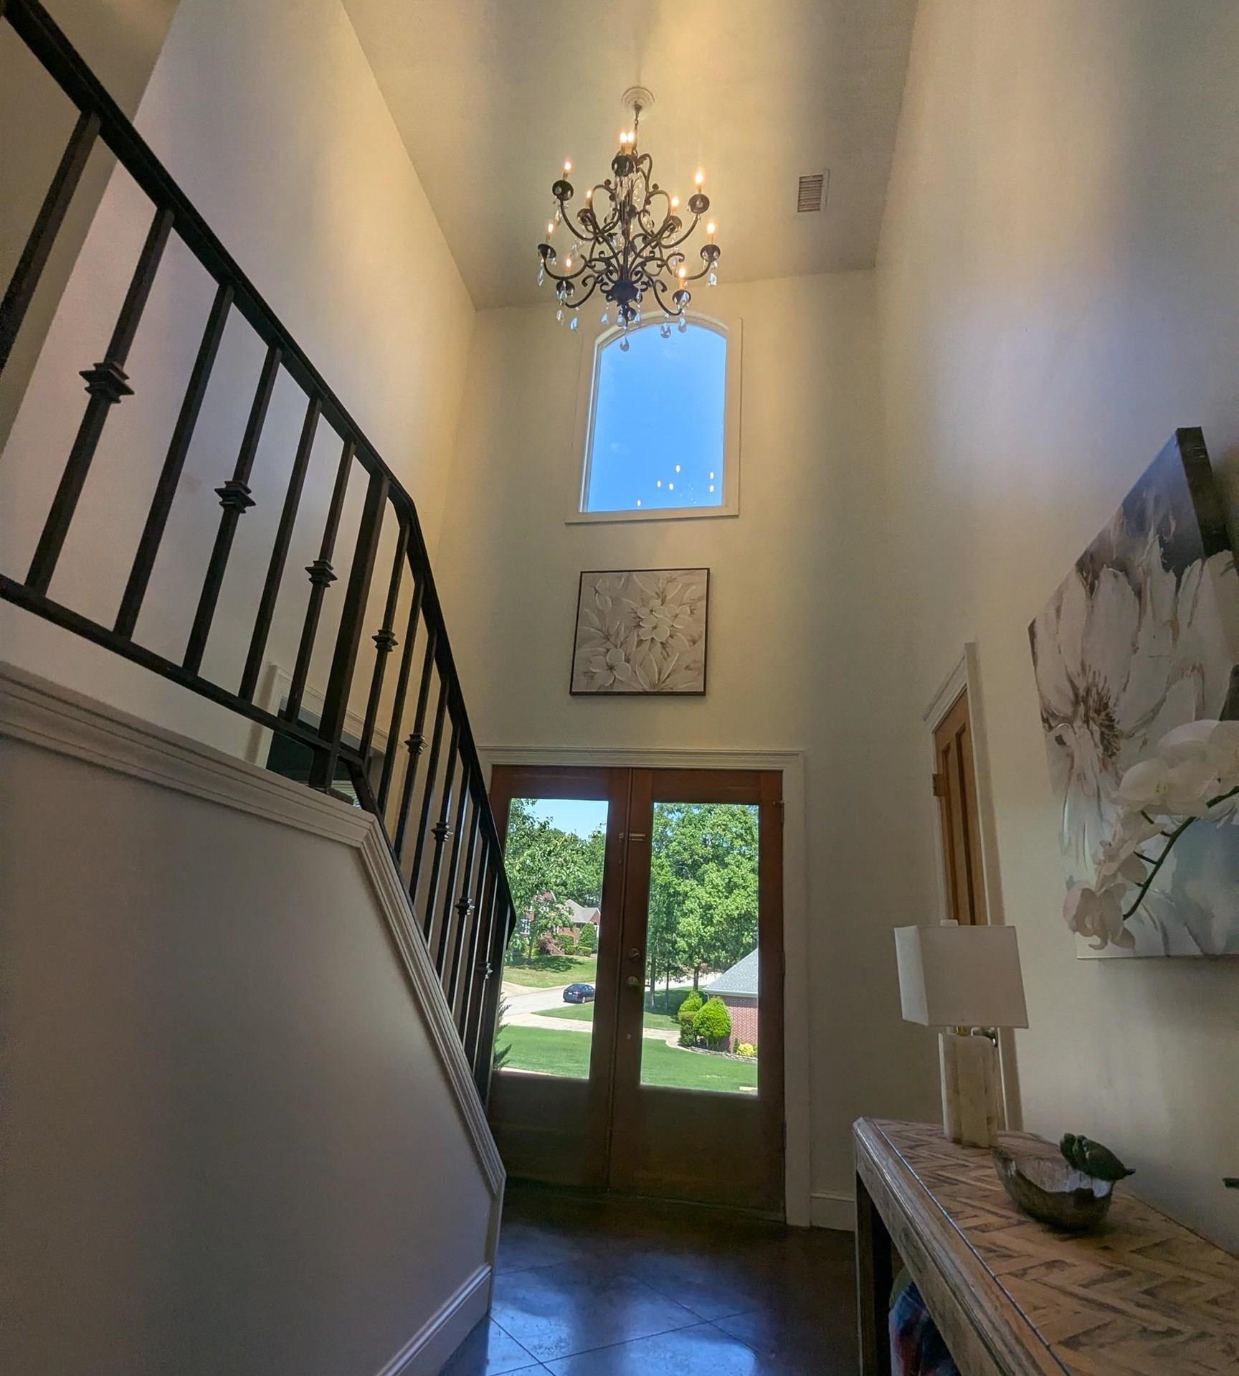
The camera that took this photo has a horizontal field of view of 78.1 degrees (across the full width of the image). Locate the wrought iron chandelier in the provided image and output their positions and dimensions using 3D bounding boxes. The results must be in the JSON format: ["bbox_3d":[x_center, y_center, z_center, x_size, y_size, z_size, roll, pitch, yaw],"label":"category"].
[{"bbox_3d":[0.061,-2.454,3.987,0.920,1.730,0.920,0,-20,11],"label":"wrought iron chandelier"}]

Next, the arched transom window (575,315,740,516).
[{"bbox_3d":[0.259,-1.847,5.132,1.090,1.720,0.130,0,-20,11],"label":"arched transom window"}]

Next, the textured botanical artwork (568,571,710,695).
[{"bbox_3d":[0.131,-0.333,4.526,0.790,0.800,0.040,0,-20,11],"label":"textured botanical artwork"}]

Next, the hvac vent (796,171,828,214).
[{"bbox_3d":[1.182,-3.032,4.706,0.200,0.025,0.290,0,-20,11],"label":"hvac vent"}]

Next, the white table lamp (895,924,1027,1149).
[{"bbox_3d":[0.793,0.784,1.774,0.215,0.472,0.205,2,-20,5],"label":"white table lamp"}]

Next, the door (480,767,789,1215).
[{"bbox_3d":[0.004,1.418,3.940,1.650,2.050,0.050,0,-20,11],"label":"door"}]

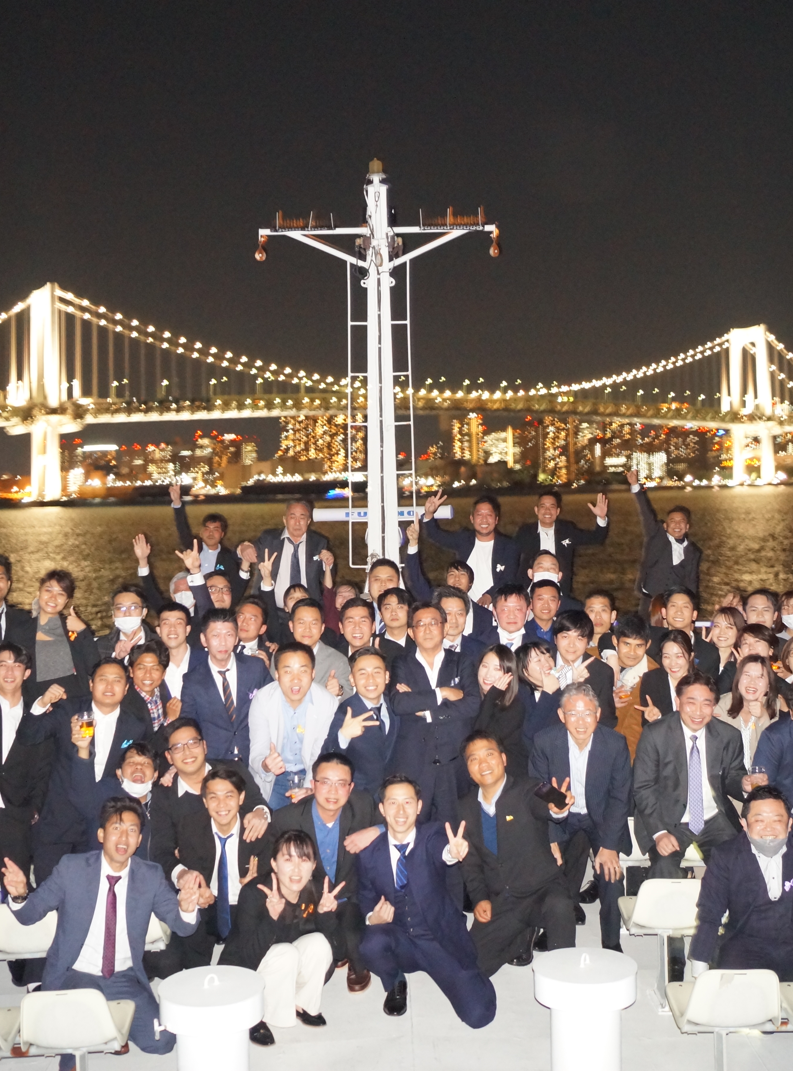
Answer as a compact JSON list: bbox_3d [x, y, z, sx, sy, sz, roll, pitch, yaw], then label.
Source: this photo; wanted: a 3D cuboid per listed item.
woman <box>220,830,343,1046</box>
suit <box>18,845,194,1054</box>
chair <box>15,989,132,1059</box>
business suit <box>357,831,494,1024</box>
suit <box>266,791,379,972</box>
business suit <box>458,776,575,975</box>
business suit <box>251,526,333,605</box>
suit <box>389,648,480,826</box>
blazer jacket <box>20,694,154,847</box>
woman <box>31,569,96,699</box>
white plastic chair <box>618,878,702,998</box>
[{"bbox_3d":[-0.528,1.795,5.639,0.570,0.880,0.660,-1,2,-7],"label":"woman"},{"bbox_3d":[-1.222,1.766,5.040,0.730,0.880,0.530,-1,3,-10],"label":"suit"},{"bbox_3d":[-1.216,1.784,4.530,0.390,0.320,0.460,-1,2,-4],"label":"chair"},{"bbox_3d":[0.145,1.796,5.680,0.660,0.840,0.620,-1,2,3],"label":"business suit"},{"bbox_3d":[-0.352,1.686,5.780,0.560,0.900,0.580,-1,3,-2],"label":"suit"},{"bbox_3d":[0.589,1.688,5.980,0.570,1.000,0.580,-1,2,6],"label":"business suit"},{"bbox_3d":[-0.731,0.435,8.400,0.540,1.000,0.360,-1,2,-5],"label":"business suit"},{"bbox_3d":[0.197,1.362,6.420,0.500,1.450,0.360,-1,3,1],"label":"suit"},{"bbox_3d":[-1.527,1.155,5.986,0.660,0.750,0.400,-2,3,-12],"label":"blazer jacket"},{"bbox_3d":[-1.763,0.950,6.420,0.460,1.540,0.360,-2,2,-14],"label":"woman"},{"bbox_3d":[1.266,1.882,5.630,0.420,0.650,0.450,-1,2,-2],"label":"white plastic chair"}]

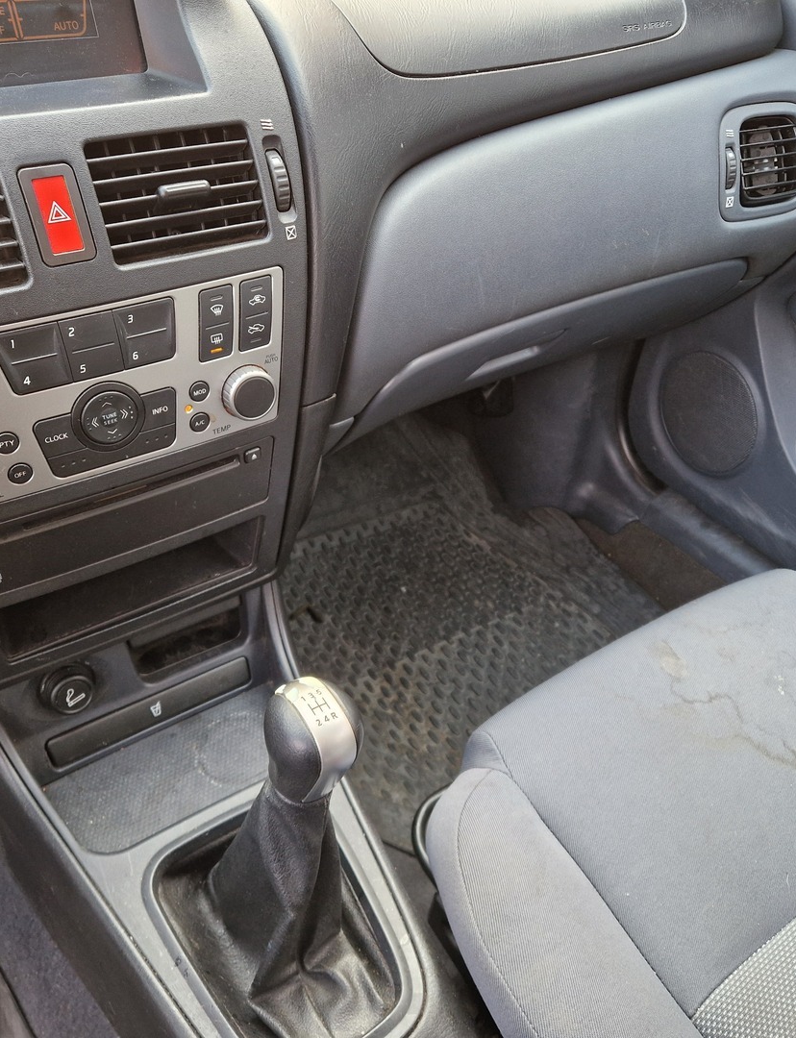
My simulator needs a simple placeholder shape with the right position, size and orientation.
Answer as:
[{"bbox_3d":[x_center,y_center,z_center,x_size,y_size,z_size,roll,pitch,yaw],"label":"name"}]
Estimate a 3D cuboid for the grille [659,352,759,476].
[{"bbox_3d":[0.360,-0.125,1.072,0.015,0.148,0.148,-20,42,-27],"label":"grille"}]

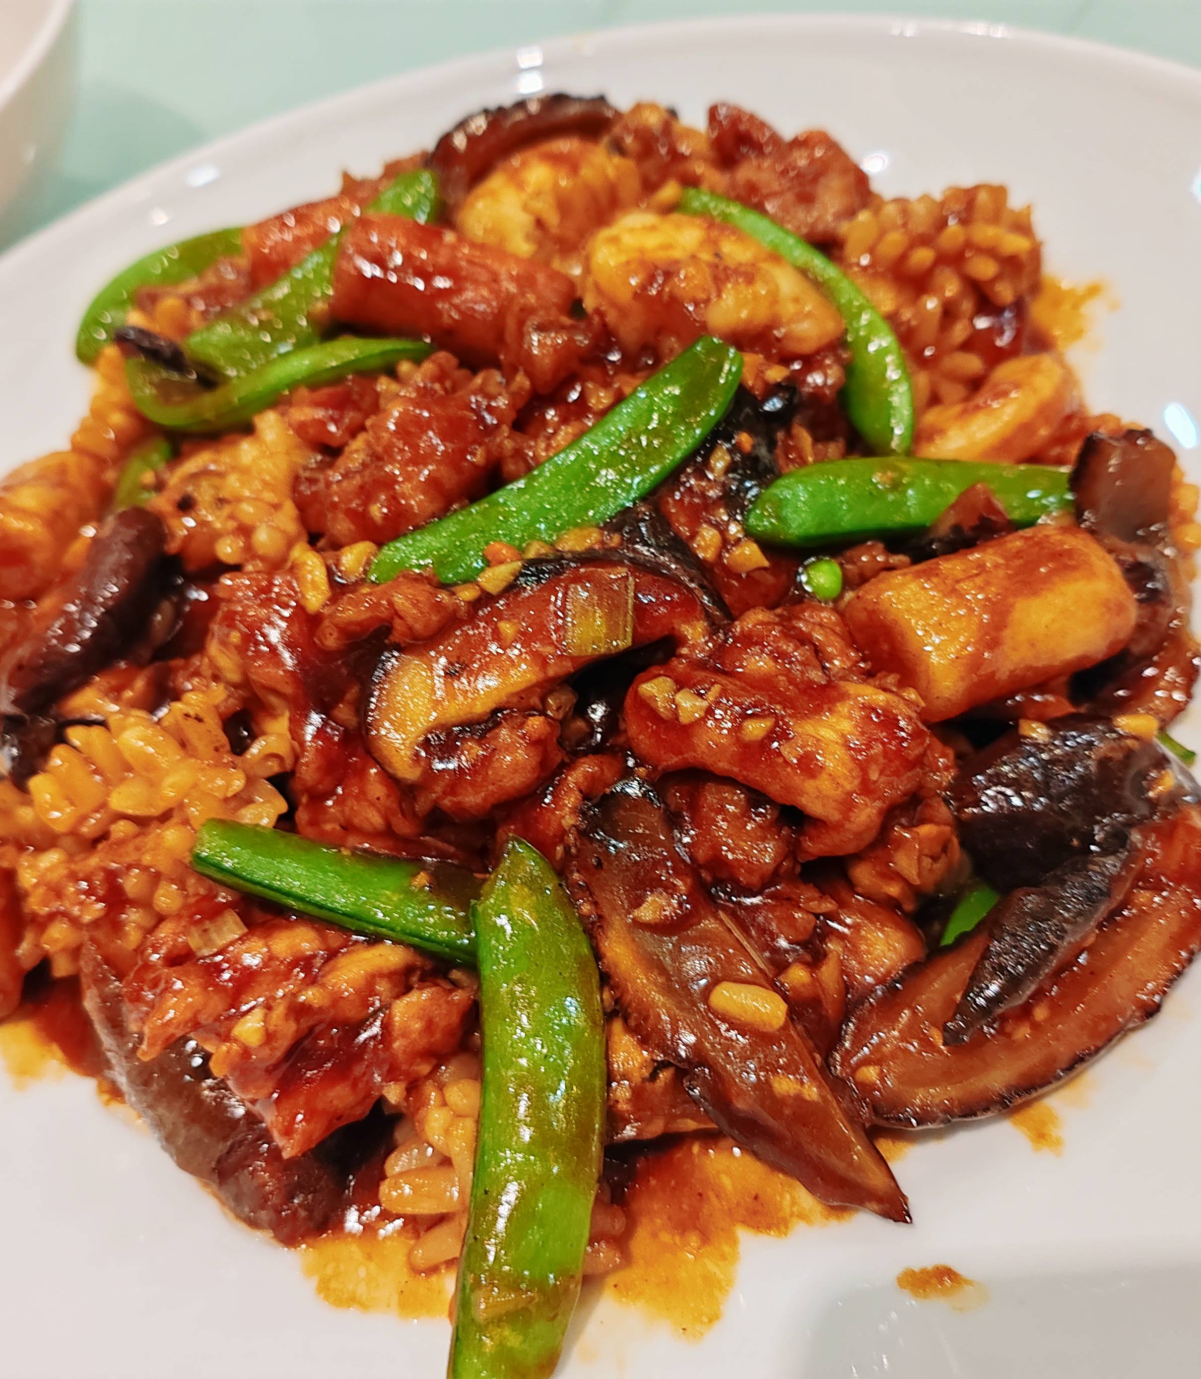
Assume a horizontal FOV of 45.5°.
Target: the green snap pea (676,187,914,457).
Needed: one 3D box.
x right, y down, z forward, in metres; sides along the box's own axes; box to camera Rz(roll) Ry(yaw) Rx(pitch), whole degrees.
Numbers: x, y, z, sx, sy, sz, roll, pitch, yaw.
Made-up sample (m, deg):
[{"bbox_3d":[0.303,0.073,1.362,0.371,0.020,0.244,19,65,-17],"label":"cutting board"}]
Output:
[{"bbox_3d":[0.032,-0.057,0.221,0.018,0.012,0.065,-29,57,-2],"label":"green snap pea"}]

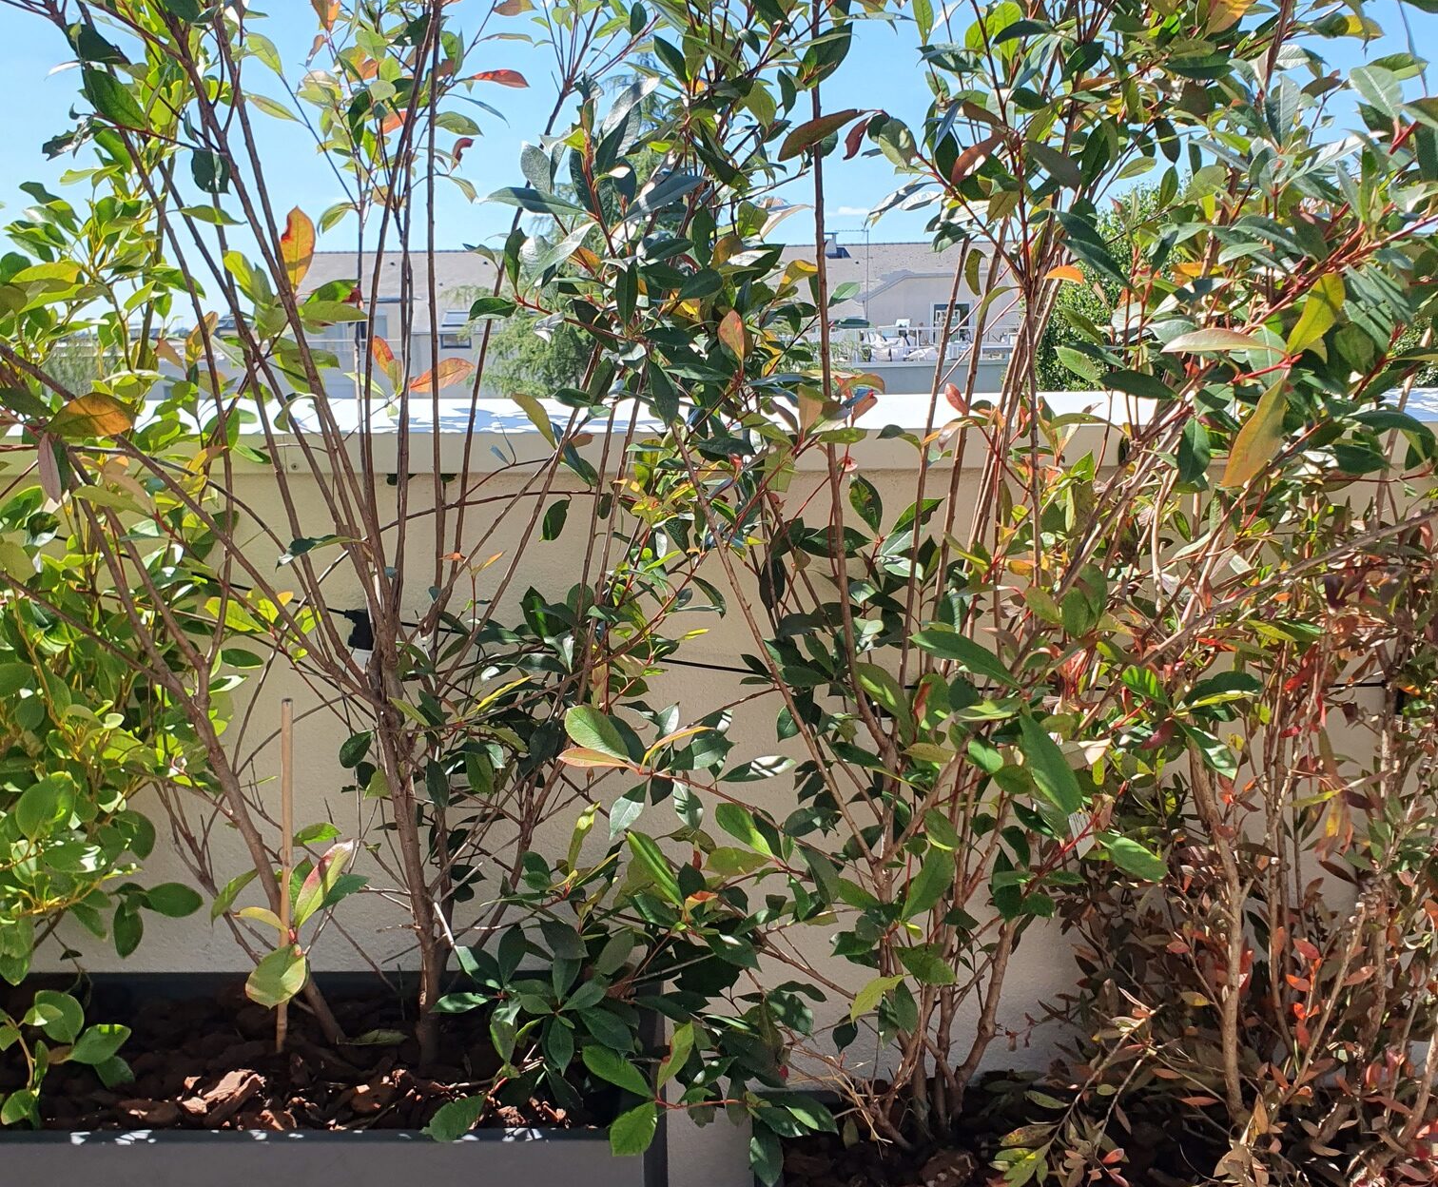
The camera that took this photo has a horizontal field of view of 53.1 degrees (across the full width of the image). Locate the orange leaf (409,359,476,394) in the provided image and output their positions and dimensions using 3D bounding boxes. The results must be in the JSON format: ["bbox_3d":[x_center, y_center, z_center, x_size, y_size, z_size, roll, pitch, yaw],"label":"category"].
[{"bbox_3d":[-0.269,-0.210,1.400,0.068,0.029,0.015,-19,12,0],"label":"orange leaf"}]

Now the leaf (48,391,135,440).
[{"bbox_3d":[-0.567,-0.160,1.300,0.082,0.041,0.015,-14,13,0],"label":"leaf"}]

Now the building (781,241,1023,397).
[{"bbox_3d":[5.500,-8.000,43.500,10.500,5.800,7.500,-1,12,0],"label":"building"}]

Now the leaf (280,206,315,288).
[{"bbox_3d":[-0.402,-0.329,1.370,0.034,0.078,0.015,1,0,-17],"label":"leaf"}]

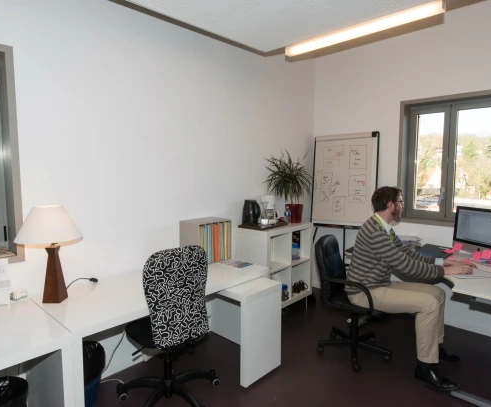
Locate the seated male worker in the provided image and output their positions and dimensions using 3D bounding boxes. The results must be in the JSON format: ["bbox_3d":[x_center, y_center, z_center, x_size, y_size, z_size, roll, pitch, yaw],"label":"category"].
[{"bbox_3d":[1.230,0.569,2.791,0.930,1.380,0.540,2,6,18],"label":"seated male worker"}]

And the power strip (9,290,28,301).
[{"bbox_3d":[-1.347,0.552,2.122,0.050,0.050,0.115,6,8,43],"label":"power strip"}]

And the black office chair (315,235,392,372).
[{"bbox_3d":[0.882,0.761,2.956,0.620,0.970,0.610,3,6,25],"label":"black office chair"}]

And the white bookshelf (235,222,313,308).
[{"bbox_3d":[0.318,0.651,3.684,0.390,0.857,0.775,6,8,43],"label":"white bookshelf"}]

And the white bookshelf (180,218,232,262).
[{"bbox_3d":[-0.336,0.321,3.049,0.240,0.340,0.370,6,8,43],"label":"white bookshelf"}]

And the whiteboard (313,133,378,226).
[{"bbox_3d":[1.041,-0.235,3.787,0.720,0.980,0.060,6,5,43],"label":"whiteboard"}]

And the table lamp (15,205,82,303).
[{"bbox_3d":[-1.129,0.301,2.080,0.350,0.560,0.350,6,8,43],"label":"table lamp"}]

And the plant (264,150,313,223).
[{"bbox_3d":[0.481,-0.167,3.714,0.480,0.760,0.490,6,8,43],"label":"plant"}]

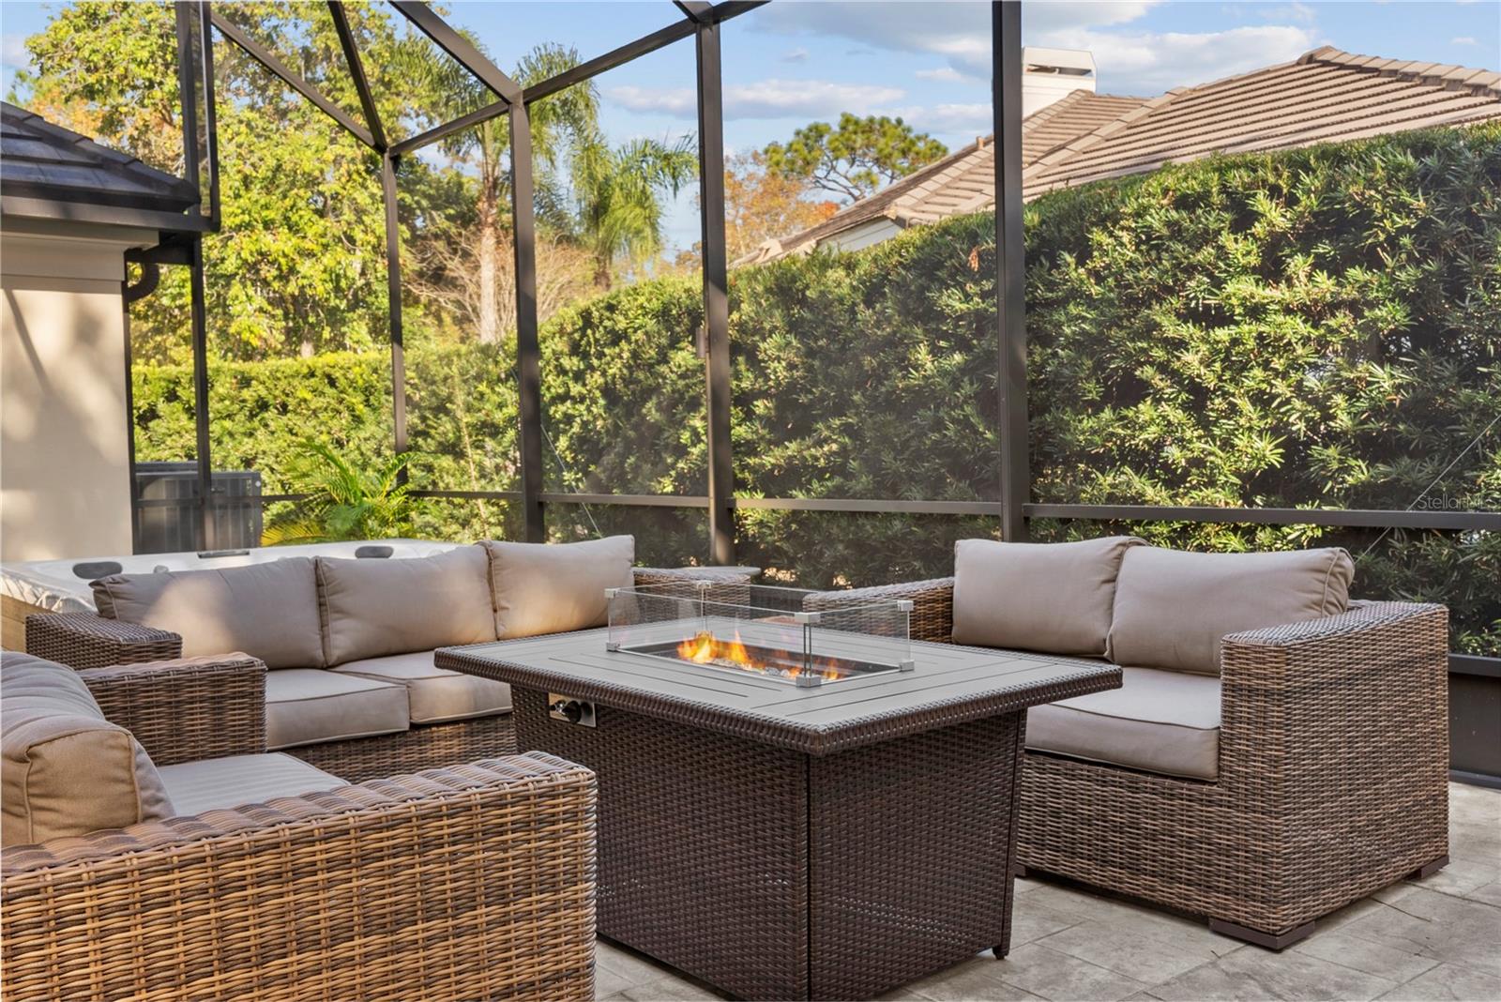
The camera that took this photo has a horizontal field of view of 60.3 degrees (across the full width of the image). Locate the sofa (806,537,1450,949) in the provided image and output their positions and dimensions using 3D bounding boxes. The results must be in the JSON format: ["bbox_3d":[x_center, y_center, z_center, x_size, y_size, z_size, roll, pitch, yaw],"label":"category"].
[{"bbox_3d":[0.964,0.522,3.535,0.843,0.801,1.465,-3,3,-40],"label":"sofa"}]

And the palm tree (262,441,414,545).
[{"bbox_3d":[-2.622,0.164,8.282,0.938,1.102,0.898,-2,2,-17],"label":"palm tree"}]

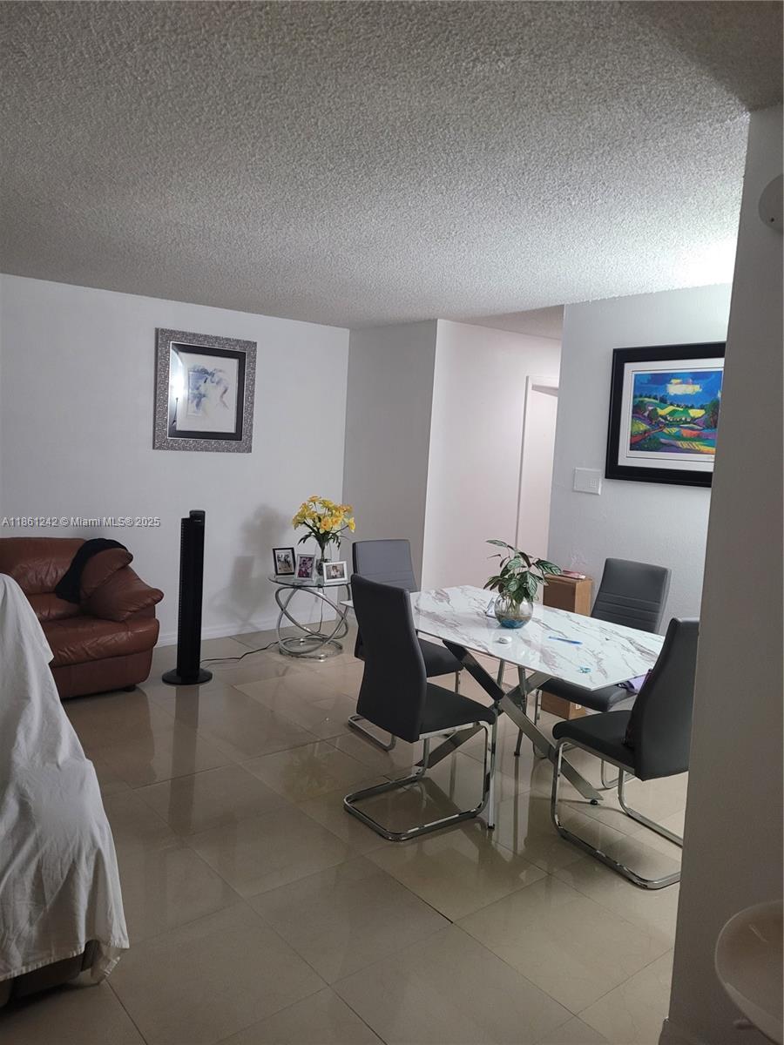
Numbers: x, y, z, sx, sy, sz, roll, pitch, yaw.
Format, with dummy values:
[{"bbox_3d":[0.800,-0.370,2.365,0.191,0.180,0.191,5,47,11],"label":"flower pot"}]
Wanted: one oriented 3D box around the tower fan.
[{"bbox_3d":[-1.271,0.455,4.916,0.316,1.060,0.316,-2,8,-33],"label":"tower fan"}]

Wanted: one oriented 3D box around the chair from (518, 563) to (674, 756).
[{"bbox_3d":[1.019,0.708,3.836,0.525,0.990,0.430,-3,8,-39],"label":"chair"}]

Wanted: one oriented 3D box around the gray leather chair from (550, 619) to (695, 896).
[{"bbox_3d":[0.969,0.792,3.073,0.406,0.998,0.538,-2,8,-34],"label":"gray leather chair"}]

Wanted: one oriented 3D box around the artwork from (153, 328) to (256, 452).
[{"bbox_3d":[-1.344,-0.940,5.723,0.765,0.840,0.050,-3,8,-39],"label":"artwork"}]

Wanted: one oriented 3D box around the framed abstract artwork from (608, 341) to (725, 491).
[{"bbox_3d":[1.576,-0.599,4.386,0.040,0.775,0.840,-3,8,-39],"label":"framed abstract artwork"}]

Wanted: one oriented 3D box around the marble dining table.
[{"bbox_3d":[0.525,0.834,3.551,0.855,0.760,1.485,-3,8,-41],"label":"marble dining table"}]

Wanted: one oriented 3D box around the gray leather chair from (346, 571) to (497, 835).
[{"bbox_3d":[0.126,0.726,3.325,0.538,0.998,0.406,-2,8,-37],"label":"gray leather chair"}]

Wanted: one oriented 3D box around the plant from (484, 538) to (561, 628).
[{"bbox_3d":[0.574,0.277,3.467,0.335,0.370,0.310,3,6,5],"label":"plant"}]

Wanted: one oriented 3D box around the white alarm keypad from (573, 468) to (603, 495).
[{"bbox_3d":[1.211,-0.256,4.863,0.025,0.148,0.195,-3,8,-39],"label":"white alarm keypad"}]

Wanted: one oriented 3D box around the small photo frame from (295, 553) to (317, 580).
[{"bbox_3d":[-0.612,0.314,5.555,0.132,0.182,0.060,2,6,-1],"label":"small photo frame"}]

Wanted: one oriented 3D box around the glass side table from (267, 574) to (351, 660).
[{"bbox_3d":[-0.587,0.663,5.726,0.620,0.530,0.620,2,6,0],"label":"glass side table"}]

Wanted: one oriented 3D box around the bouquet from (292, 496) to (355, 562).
[{"bbox_3d":[-0.510,0.042,5.854,0.460,0.470,0.410,2,6,-5],"label":"bouquet"}]

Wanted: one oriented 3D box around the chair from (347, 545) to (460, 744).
[{"bbox_3d":[0.070,0.630,4.159,0.406,0.998,0.538,-2,8,-35],"label":"chair"}]

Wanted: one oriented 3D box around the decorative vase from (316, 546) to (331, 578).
[{"bbox_3d":[-0.490,0.275,5.676,0.120,0.240,0.120,2,6,-5],"label":"decorative vase"}]

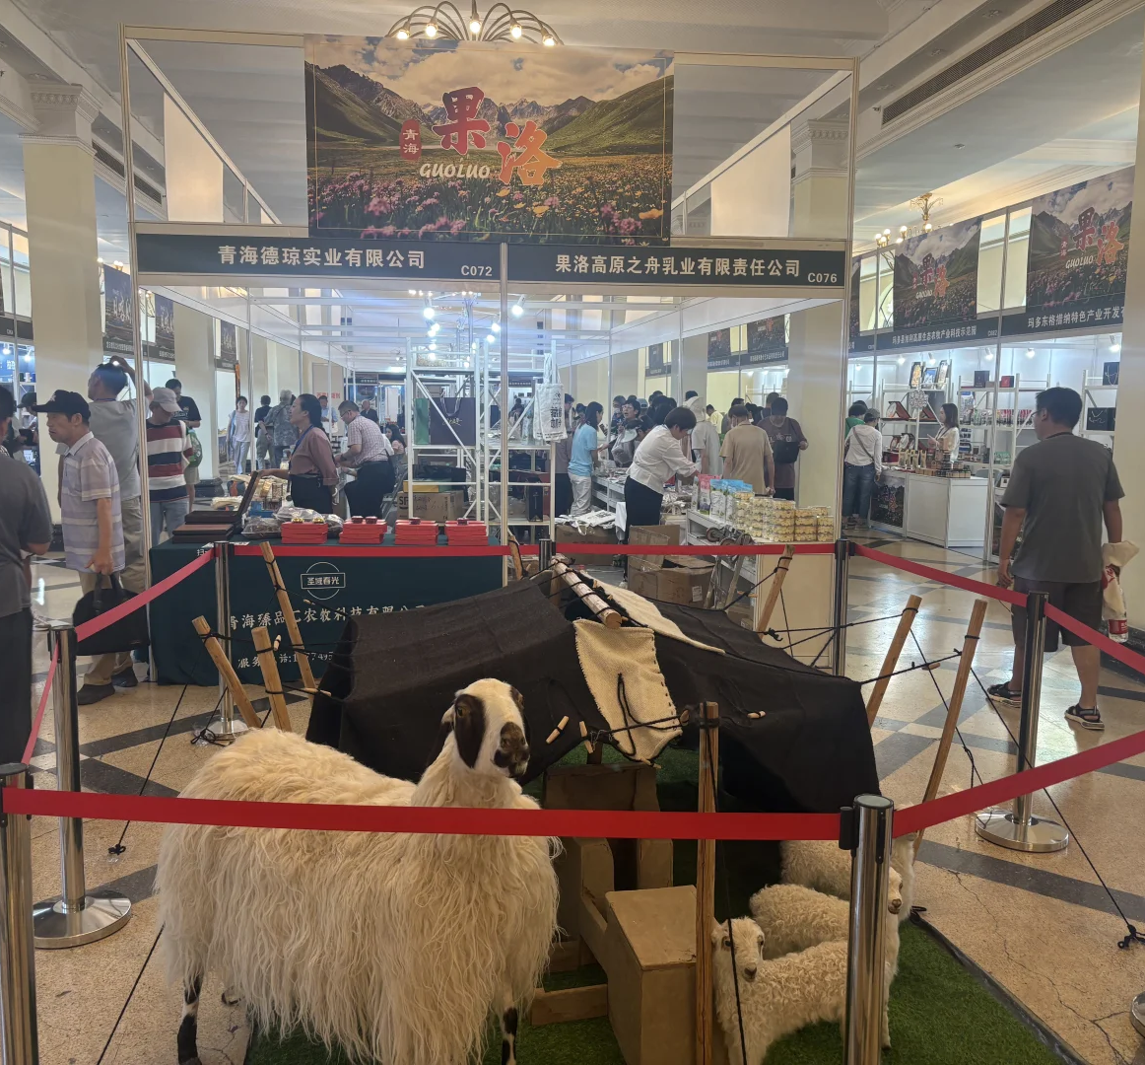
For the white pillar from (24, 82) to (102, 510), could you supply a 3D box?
[{"bbox_3d":[-5.194,-2.131,11.031,0.580,4.620,0.610,0,7,-7],"label":"white pillar"}]

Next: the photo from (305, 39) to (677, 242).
[{"bbox_3d":[-0.428,-2.094,5.751,1.975,1.035,0.050,0,7,-6],"label":"photo"}]

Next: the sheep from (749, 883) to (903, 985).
[{"bbox_3d":[0.666,1.054,2.785,0.460,0.410,0.200,3,8,21],"label":"sheep"}]

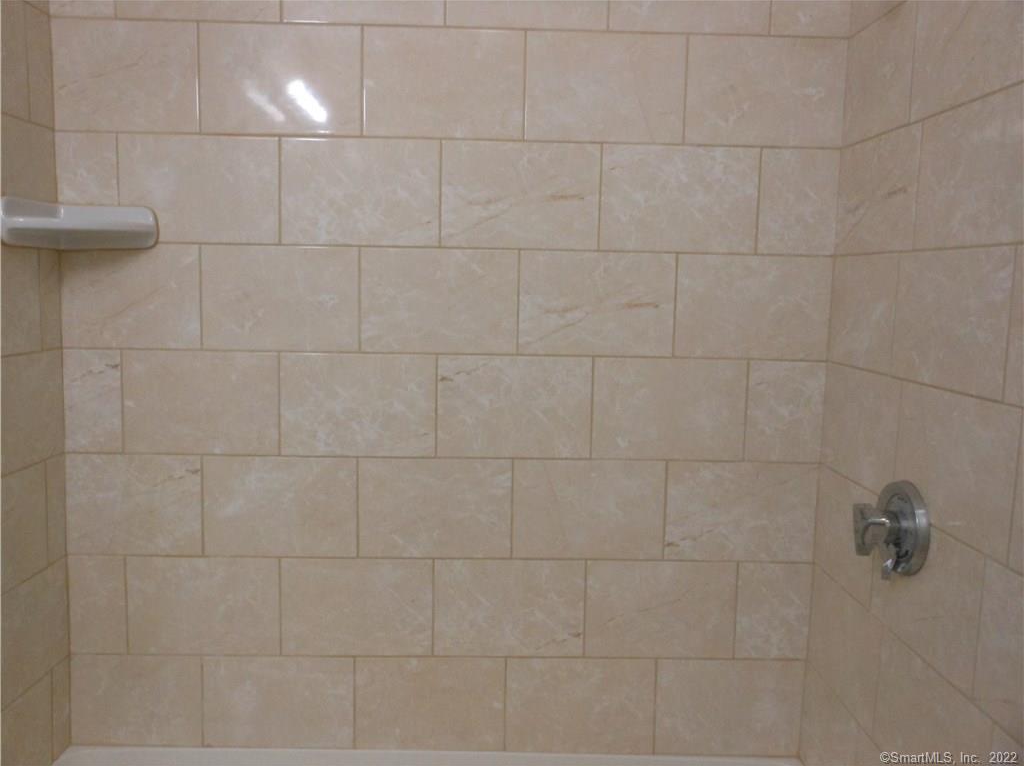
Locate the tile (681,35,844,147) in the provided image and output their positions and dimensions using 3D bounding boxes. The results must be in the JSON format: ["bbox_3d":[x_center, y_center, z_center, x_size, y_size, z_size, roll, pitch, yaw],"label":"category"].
[{"bbox_3d":[0.481,-0.551,1.569,0.301,0.199,0.009,1,7,-1],"label":"tile"}]

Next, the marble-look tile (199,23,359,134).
[{"bbox_3d":[-0.430,-0.565,1.548,0.299,0.197,0.009,1,7,-1],"label":"marble-look tile"}]

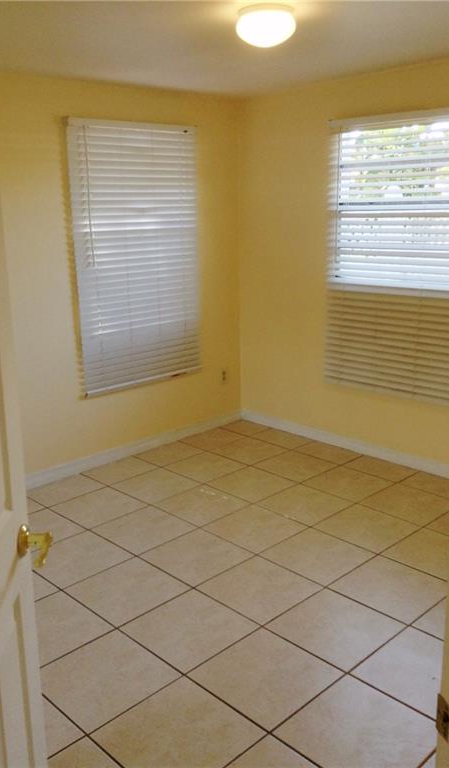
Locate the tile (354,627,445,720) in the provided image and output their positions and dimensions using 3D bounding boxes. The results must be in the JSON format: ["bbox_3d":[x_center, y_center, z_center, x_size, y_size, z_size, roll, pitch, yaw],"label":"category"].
[{"bbox_3d":[0.741,1.055,2.663,0.407,0.010,0.407,-15,21,-42],"label":"tile"}]

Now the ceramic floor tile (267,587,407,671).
[{"bbox_3d":[0.449,0.983,2.951,0.407,0.010,0.407,-15,21,-42],"label":"ceramic floor tile"}]

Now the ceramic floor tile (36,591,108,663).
[{"bbox_3d":[-0.727,1.001,2.971,0.407,0.010,0.407,-15,21,-42],"label":"ceramic floor tile"}]

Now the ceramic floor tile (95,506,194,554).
[{"bbox_3d":[-0.417,0.755,3.753,0.403,0.010,0.403,-15,21,-42],"label":"ceramic floor tile"}]

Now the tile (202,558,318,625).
[{"bbox_3d":[0.157,0.910,3.241,0.407,0.010,0.407,-15,21,-42],"label":"tile"}]

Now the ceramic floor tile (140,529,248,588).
[{"bbox_3d":[-0.132,0.827,3.471,0.403,0.010,0.403,-15,21,-42],"label":"ceramic floor tile"}]

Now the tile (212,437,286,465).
[{"bbox_3d":[0.167,0.446,4.848,0.402,0.010,0.402,-15,21,-42],"label":"tile"}]

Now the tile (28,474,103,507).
[{"bbox_3d":[-0.943,0.635,4.332,0.407,0.010,0.290,-15,21,-42],"label":"tile"}]

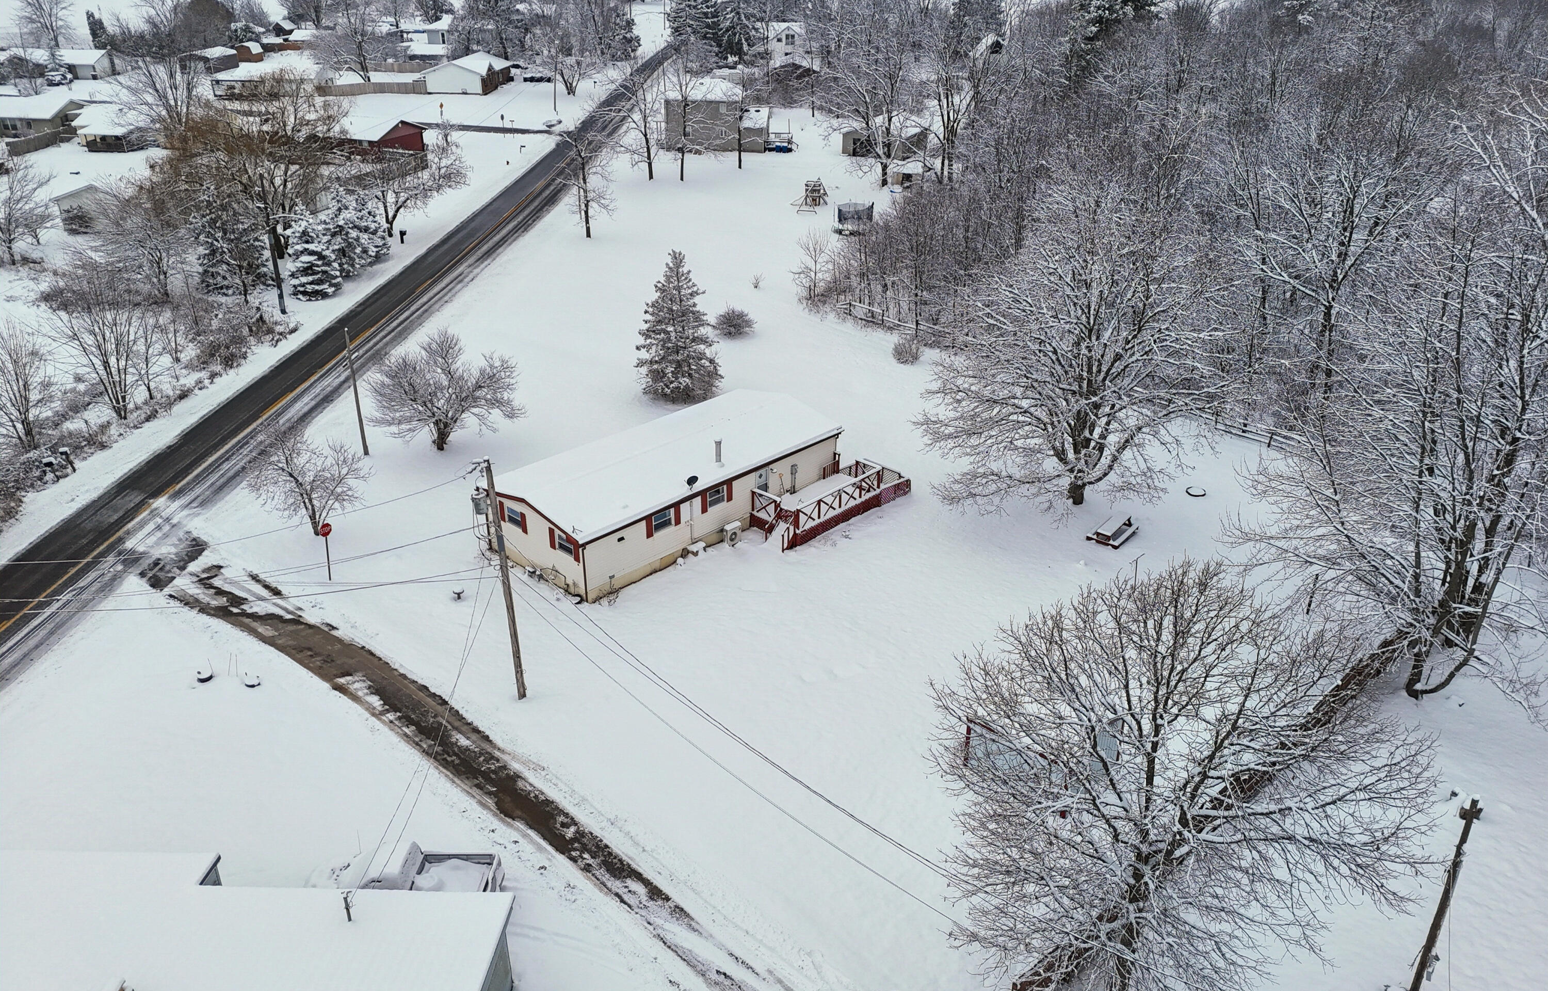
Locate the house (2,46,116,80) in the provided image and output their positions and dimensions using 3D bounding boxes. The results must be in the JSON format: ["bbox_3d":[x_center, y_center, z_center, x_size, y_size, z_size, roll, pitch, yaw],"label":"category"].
[{"bbox_3d":[-139.507,-84.398,209.115,18.720,5.330,9.020,0,27,0],"label":"house"}]

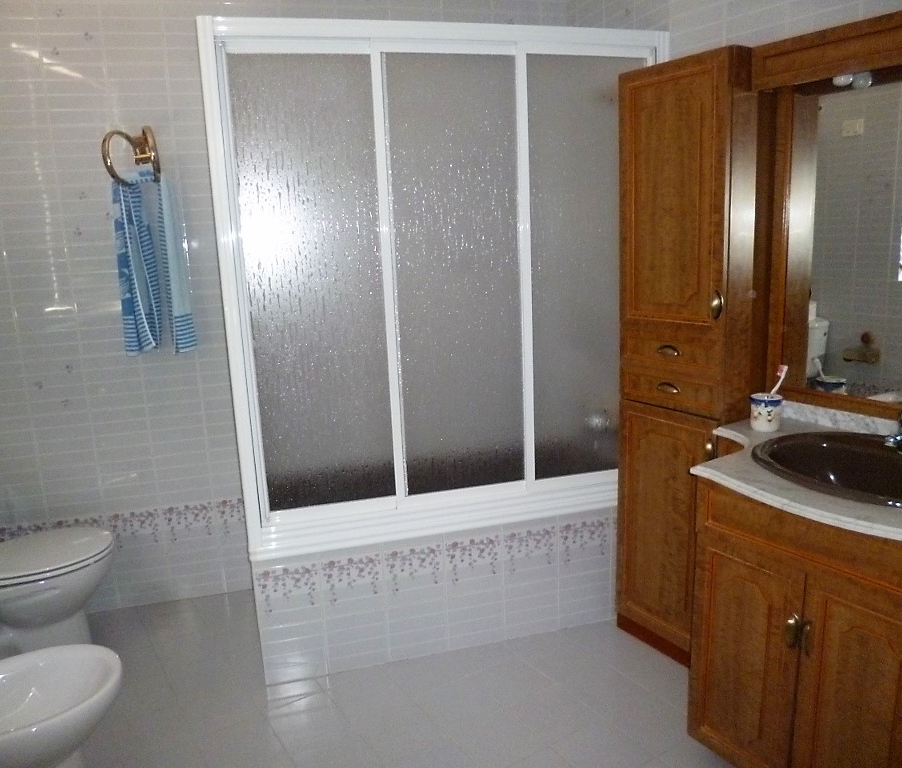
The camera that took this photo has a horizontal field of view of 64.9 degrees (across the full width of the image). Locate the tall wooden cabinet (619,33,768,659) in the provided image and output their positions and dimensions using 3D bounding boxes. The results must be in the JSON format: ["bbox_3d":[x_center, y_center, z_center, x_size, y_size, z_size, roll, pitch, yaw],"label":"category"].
[{"bbox_3d":[0.754,-0.025,2.239,0.234,1.833,0.381,-10,14,-33],"label":"tall wooden cabinet"}]

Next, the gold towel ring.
[{"bbox_3d":[-1.113,-0.793,2.465,0.168,0.180,0.100,-5,12,-13],"label":"gold towel ring"}]

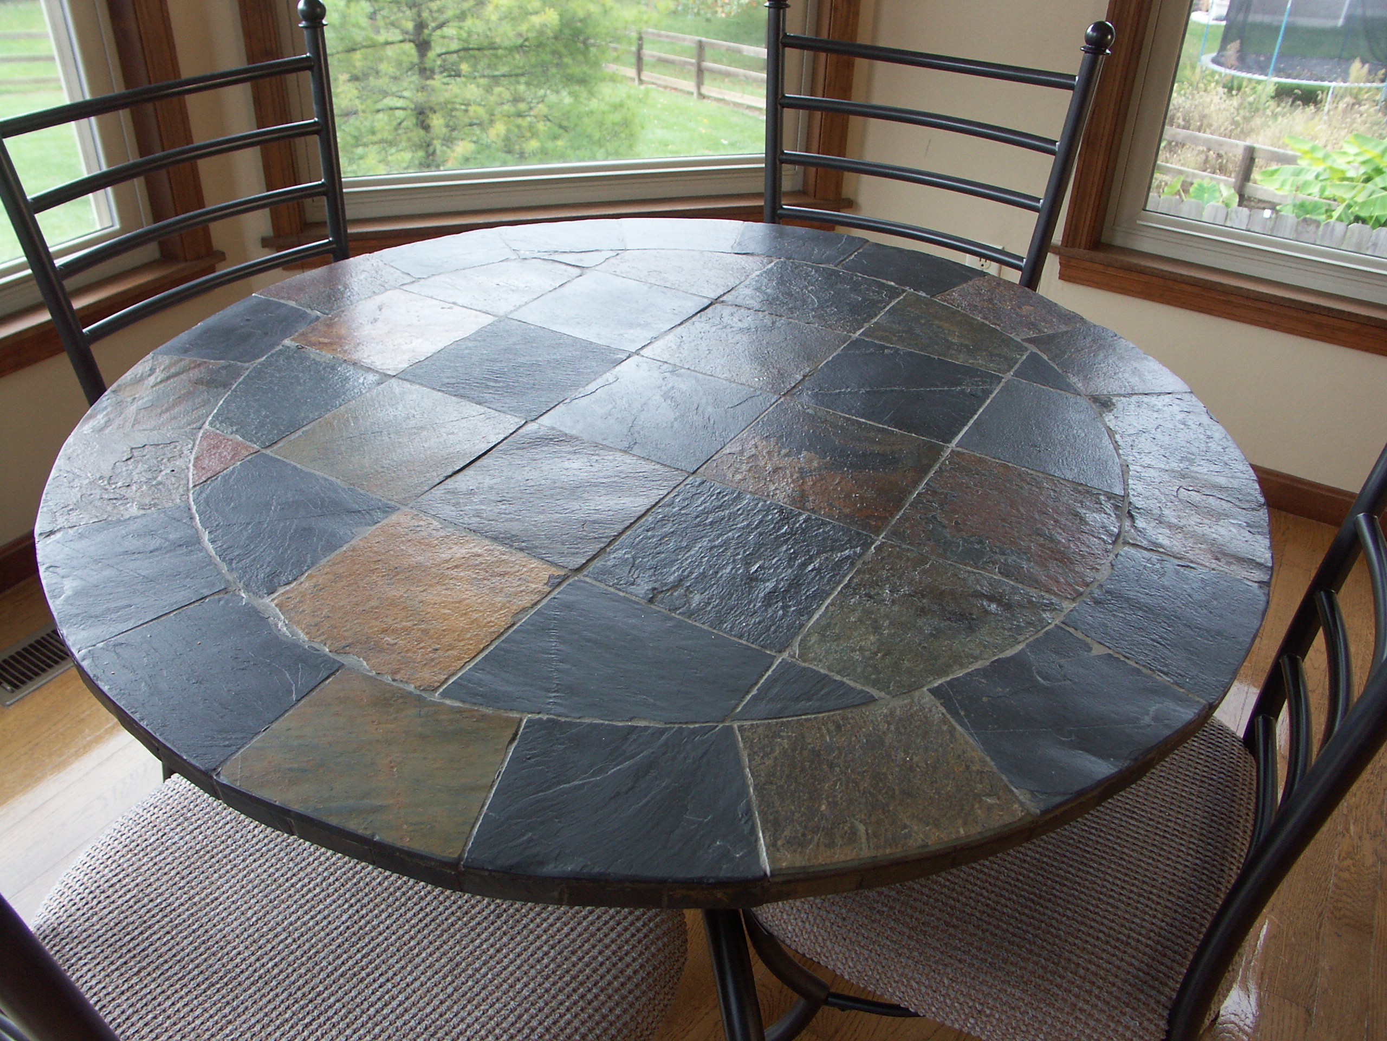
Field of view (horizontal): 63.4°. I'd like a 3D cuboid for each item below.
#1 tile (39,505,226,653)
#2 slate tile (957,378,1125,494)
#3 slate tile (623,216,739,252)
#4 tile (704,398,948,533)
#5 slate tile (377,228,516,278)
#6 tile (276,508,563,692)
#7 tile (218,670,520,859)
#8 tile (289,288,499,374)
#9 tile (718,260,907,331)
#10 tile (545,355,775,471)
[{"bbox_3d":[-0.442,0.046,0.885,0.119,0.011,0.161,-17,39,-25],"label":"tile"},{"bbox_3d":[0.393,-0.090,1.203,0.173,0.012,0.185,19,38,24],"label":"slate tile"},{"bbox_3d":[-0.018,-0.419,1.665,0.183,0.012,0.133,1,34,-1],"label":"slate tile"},{"bbox_3d":[0.138,-0.058,1.166,0.199,0.012,0.200,20,38,24],"label":"tile"},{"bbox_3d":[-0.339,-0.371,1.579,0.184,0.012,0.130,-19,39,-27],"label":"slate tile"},{"bbox_3d":[-0.238,0.067,0.962,0.187,0.012,0.187,19,38,23],"label":"tile"},{"bbox_3d":[-0.222,0.172,0.809,0.196,0.012,0.133,12,35,14],"label":"tile"},{"bbox_3d":[-0.374,-0.234,1.393,0.186,0.012,0.192,18,37,22],"label":"tile"},{"bbox_3d":[0.149,-0.272,1.377,0.173,0.011,0.181,20,38,24],"label":"tile"},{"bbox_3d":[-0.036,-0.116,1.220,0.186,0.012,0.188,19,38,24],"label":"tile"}]

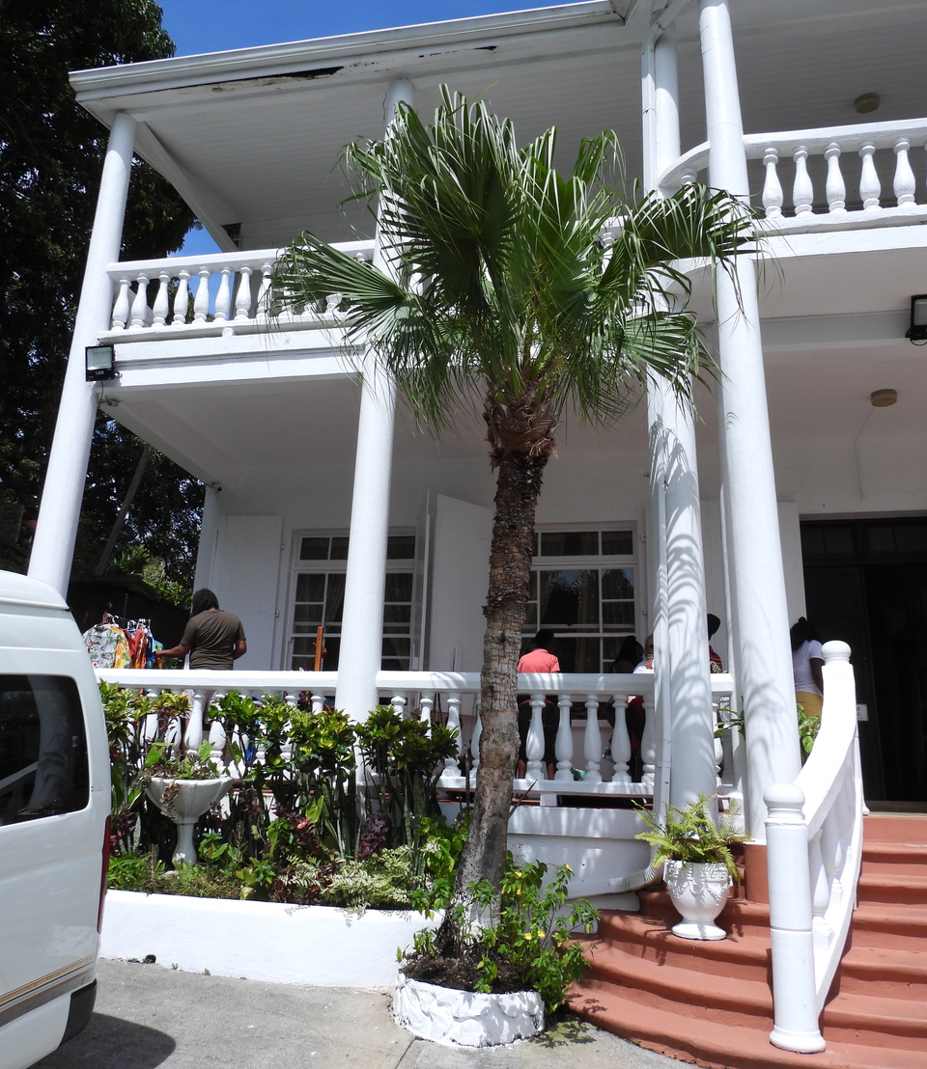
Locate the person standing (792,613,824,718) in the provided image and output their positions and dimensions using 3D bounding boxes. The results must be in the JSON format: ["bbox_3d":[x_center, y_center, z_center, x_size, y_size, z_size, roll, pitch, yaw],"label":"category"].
[{"bbox_3d":[2.879,1.480,7.167,0.500,1.620,0.380,7,-17,-18],"label":"person standing"}]

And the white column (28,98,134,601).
[{"bbox_3d":[-3.752,-1.086,8.264,0.350,7.200,0.350,-1,-16,11],"label":"white column"}]

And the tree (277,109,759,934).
[{"bbox_3d":[0.219,-0.549,5.897,3.500,6.380,3.200,-1,-16,11],"label":"tree"}]

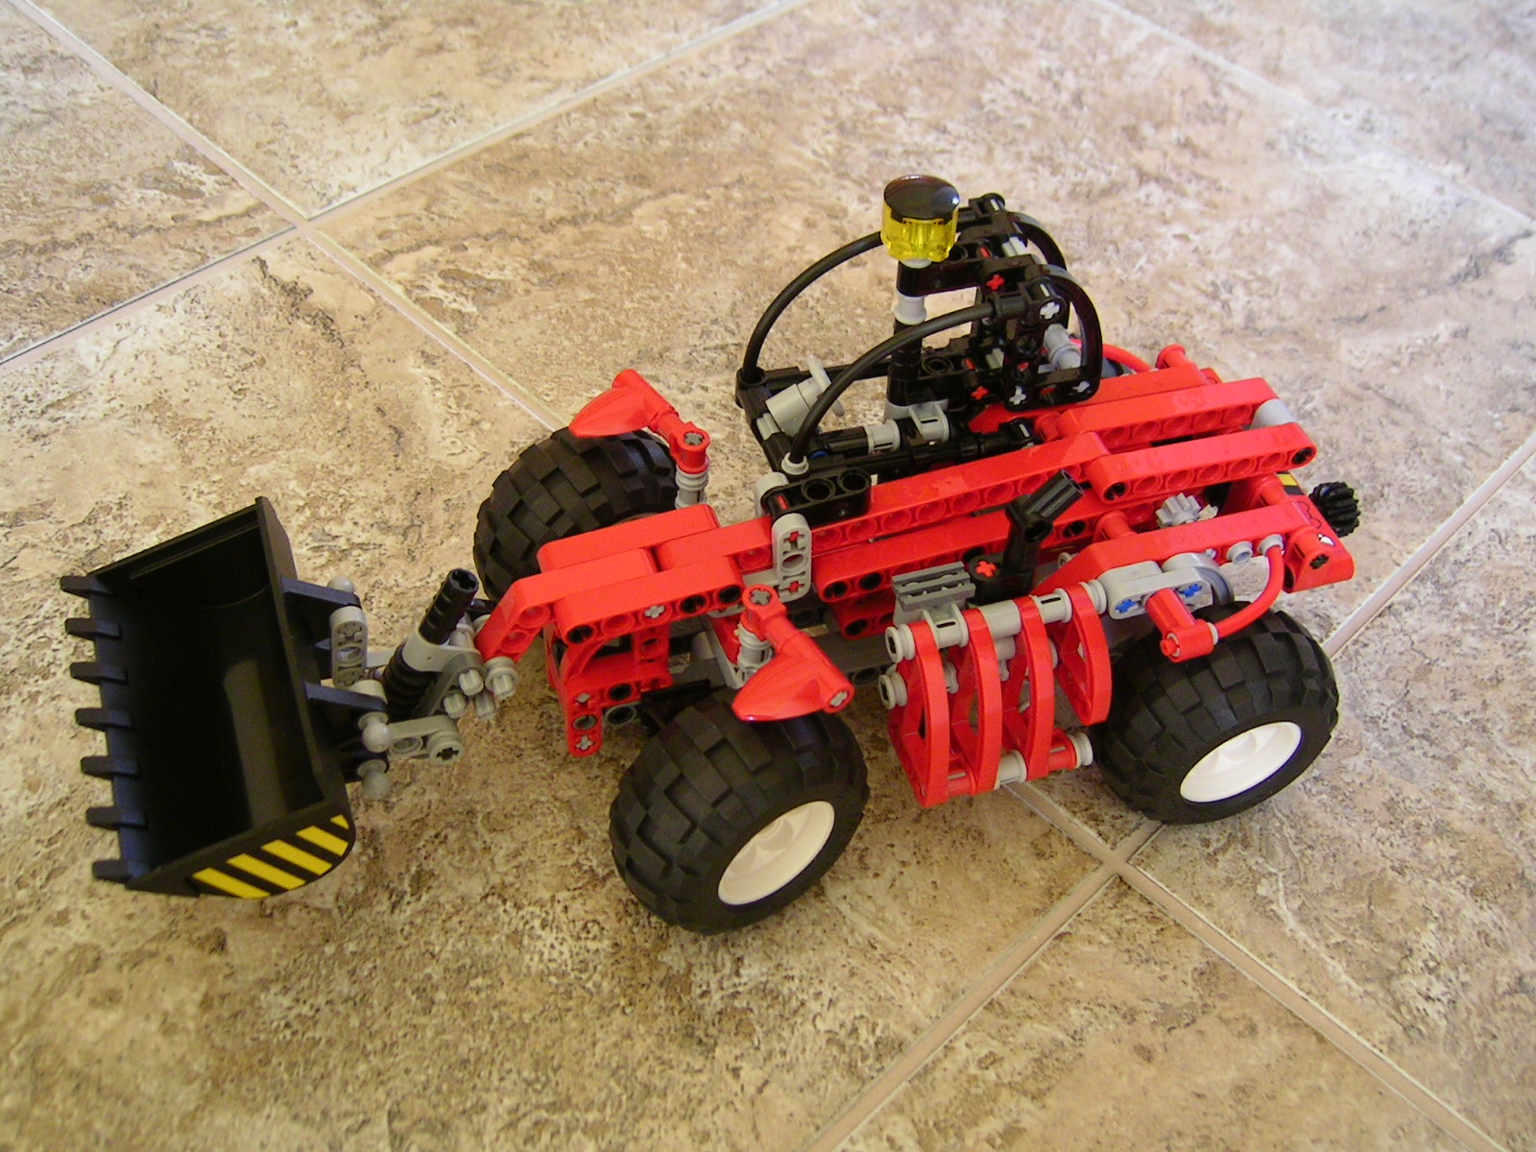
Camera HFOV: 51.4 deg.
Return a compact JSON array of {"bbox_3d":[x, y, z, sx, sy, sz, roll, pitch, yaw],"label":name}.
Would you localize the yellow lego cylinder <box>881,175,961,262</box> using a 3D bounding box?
[{"bbox_3d":[0.032,-0.075,0.336,0.016,0.012,0.016,2,48,-3],"label":"yellow lego cylinder"}]

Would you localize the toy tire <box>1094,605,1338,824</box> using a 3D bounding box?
[{"bbox_3d":[0.102,0.032,0.368,0.056,0.056,0.030,-12,50,-15],"label":"toy tire"}]

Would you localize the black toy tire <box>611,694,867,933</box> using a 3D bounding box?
[{"bbox_3d":[-0.006,0.050,0.343,0.056,0.056,0.030,-26,55,-25],"label":"black toy tire"}]

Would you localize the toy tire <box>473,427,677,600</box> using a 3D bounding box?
[{"bbox_3d":[-0.045,-0.010,0.395,0.056,0.056,0.030,-28,56,-27],"label":"toy tire"}]

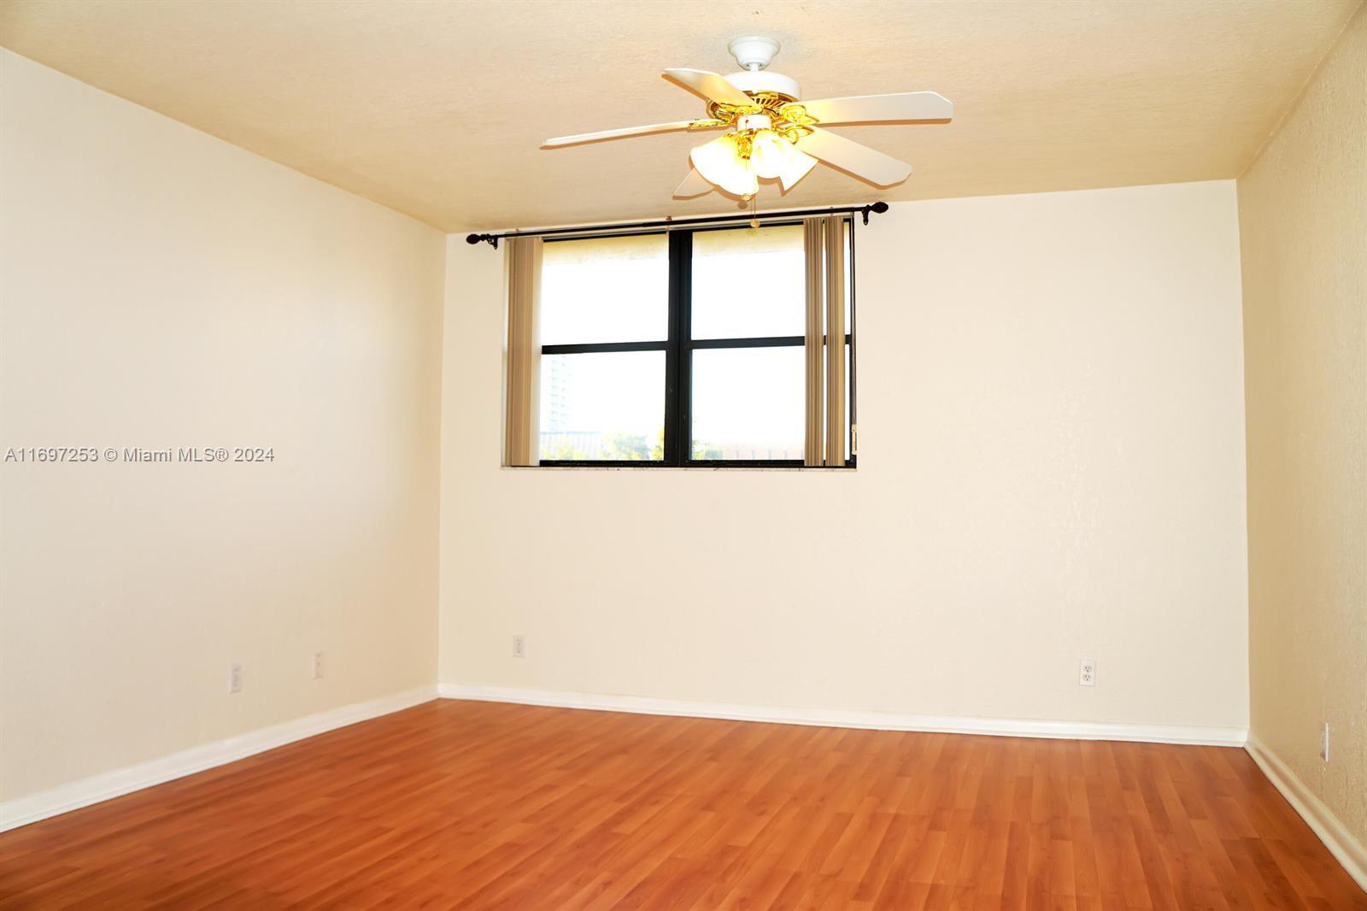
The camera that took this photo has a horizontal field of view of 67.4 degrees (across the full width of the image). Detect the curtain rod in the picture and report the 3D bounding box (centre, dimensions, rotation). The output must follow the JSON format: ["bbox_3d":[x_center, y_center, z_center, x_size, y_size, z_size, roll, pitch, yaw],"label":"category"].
[{"bbox_3d":[-0.077,-1.115,5.052,2.148,0.082,0.112,0,-2,15],"label":"curtain rod"}]

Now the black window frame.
[{"bbox_3d":[-0.026,-0.537,5.171,1.800,1.218,0.090,0,-2,15],"label":"black window frame"}]

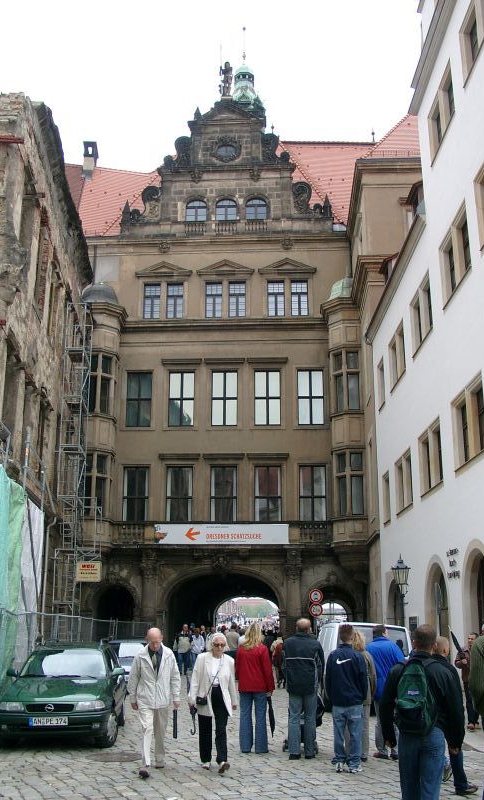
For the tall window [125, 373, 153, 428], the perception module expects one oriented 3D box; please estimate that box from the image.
[{"bbox_3d":[-5.260,-0.040,40.385,1.361,2.994,0.200,-1,-16,3],"label":"tall window"}]

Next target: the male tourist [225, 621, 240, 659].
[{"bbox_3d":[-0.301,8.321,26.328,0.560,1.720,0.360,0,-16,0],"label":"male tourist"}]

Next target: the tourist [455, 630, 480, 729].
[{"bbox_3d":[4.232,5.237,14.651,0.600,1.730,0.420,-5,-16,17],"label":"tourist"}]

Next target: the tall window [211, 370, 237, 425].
[{"bbox_3d":[-0.895,-0.104,40.197,1.333,3.007,0.200,-1,-16,3],"label":"tall window"}]

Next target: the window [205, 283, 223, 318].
[{"bbox_3d":[-1.372,-4.917,38.596,0.794,1.843,0.200,-1,-17,3],"label":"window"}]

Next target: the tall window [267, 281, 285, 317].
[{"bbox_3d":[1.667,-4.955,38.453,0.825,1.843,0.200,-1,-17,3],"label":"tall window"}]

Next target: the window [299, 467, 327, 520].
[{"bbox_3d":[3.461,4.541,38.579,1.340,2.720,0.280,-1,-16,4],"label":"window"}]

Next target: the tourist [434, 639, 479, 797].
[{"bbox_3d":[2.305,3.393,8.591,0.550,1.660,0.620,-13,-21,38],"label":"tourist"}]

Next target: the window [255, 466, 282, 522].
[{"bbox_3d":[1.323,4.703,38.723,1.344,2.946,0.200,-1,-16,3],"label":"window"}]

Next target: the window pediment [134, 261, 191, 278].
[{"bbox_3d":[-4.144,-6.921,41.824,3.068,0.988,0.450,-1,-16,3],"label":"window pediment"}]

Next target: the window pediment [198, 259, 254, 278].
[{"bbox_3d":[-0.859,-6.977,41.685,3.083,1.043,0.450,-1,-16,3],"label":"window pediment"}]

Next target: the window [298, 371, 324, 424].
[{"bbox_3d":[3.477,-0.178,39.888,1.360,2.850,0.280,-1,-16,4],"label":"window"}]

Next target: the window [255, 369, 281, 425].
[{"bbox_3d":[1.203,-0.122,37.044,1.191,2.695,0.200,-1,-17,3],"label":"window"}]

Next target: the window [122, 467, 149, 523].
[{"bbox_3d":[-4.882,4.424,36.006,1.166,2.734,0.200,-1,-17,3],"label":"window"}]

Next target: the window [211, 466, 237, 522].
[{"bbox_3d":[-0.826,4.373,35.815,1.182,2.734,0.200,-1,-17,3],"label":"window"}]

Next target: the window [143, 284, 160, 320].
[{"bbox_3d":[-4.822,-5.248,41.865,0.900,1.930,0.250,-1,-16,4],"label":"window"}]

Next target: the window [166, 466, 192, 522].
[{"bbox_3d":[-3.080,4.740,38.920,1.294,2.937,0.200,-1,-16,3],"label":"window"}]

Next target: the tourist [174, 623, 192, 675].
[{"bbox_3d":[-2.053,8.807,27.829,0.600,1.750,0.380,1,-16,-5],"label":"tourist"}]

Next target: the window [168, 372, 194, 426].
[{"bbox_3d":[-3.076,-0.053,40.285,1.339,3.013,0.200,-1,-16,3],"label":"window"}]

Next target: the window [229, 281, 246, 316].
[{"bbox_3d":[-0.225,-5.334,41.655,0.961,2.059,0.200,-1,-16,3],"label":"window"}]

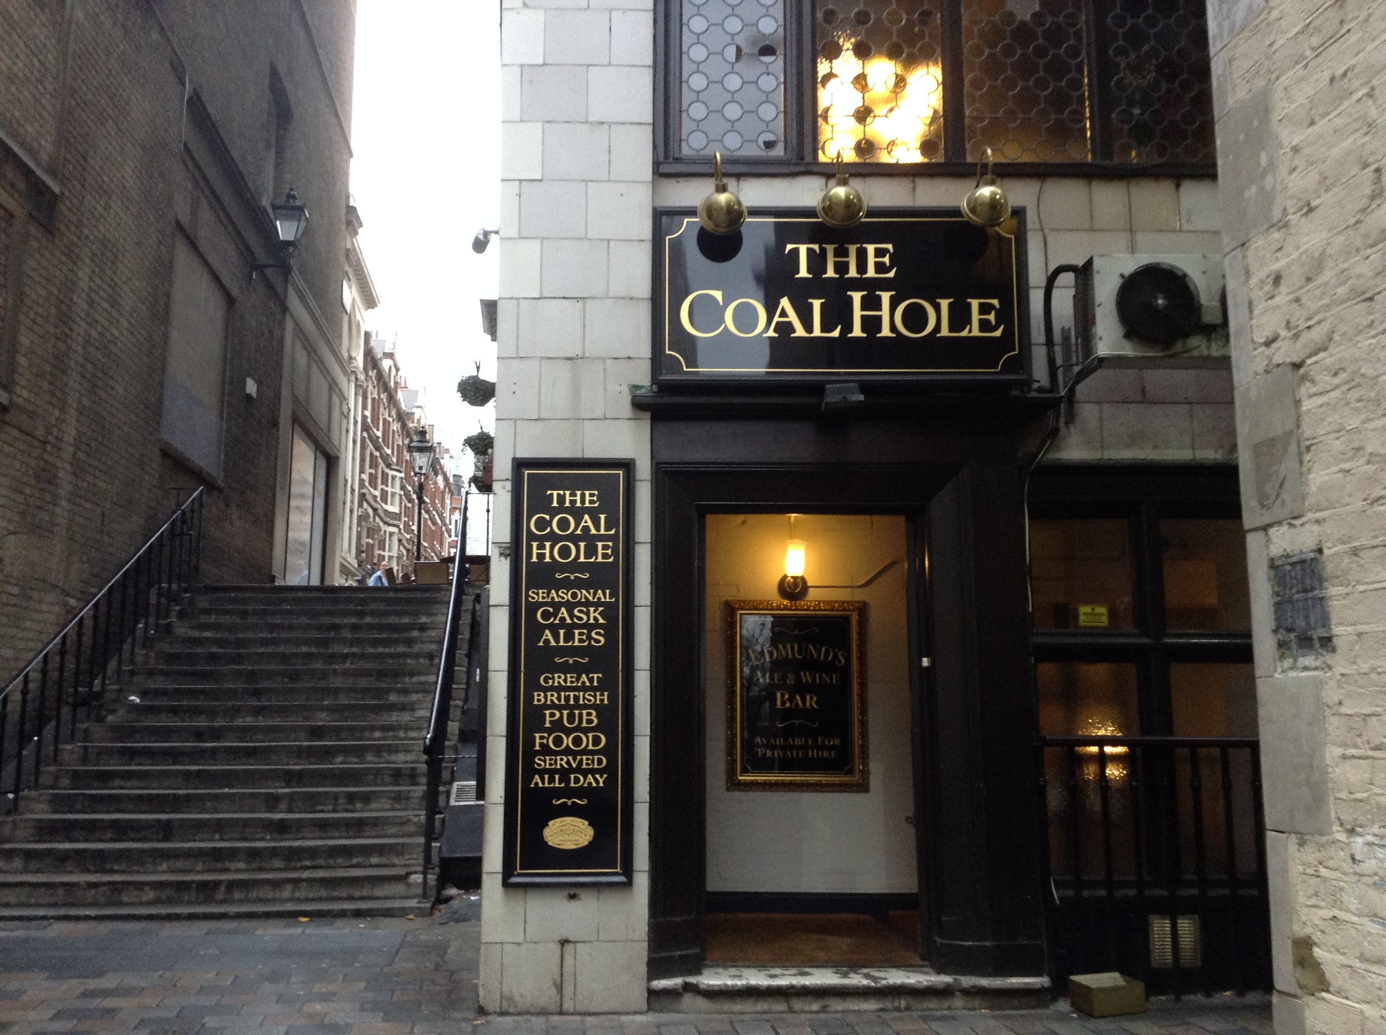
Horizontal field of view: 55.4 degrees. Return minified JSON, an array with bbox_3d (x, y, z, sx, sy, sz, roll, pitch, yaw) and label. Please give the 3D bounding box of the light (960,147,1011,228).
[{"bbox_3d":[1.501,-1.714,6.899,0.245,0.475,0.455,0,-9,0],"label":"light"}]

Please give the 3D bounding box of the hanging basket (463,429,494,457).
[{"bbox_3d":[-3.002,-1.049,18.801,0.500,0.394,0.500,0,-9,0],"label":"hanging basket"}]

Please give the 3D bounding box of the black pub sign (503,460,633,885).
[{"bbox_3d":[-0.597,0.739,6.509,0.614,2.078,0.055,0,-9,0],"label":"black pub sign"}]

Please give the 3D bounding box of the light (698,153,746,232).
[{"bbox_3d":[0.148,-1.683,6.898,0.245,0.480,0.455,0,-9,0],"label":"light"}]

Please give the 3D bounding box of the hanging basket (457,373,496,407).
[{"bbox_3d":[-2.597,-1.531,15.940,0.500,0.417,0.500,0,-9,0],"label":"hanging basket"}]

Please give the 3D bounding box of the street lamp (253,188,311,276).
[{"bbox_3d":[-5.358,-3.708,17.202,0.707,1.154,0.440,1,-9,-6],"label":"street lamp"}]

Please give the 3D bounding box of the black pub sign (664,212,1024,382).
[{"bbox_3d":[0.781,-1.161,6.969,1.966,0.960,0.090,0,-9,0],"label":"black pub sign"}]

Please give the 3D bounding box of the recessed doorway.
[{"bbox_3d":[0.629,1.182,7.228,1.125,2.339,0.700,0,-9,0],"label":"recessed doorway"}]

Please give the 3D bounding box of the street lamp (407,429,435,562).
[{"bbox_3d":[-5.056,0.184,24.281,0.460,3.700,0.460,0,-9,0],"label":"street lamp"}]

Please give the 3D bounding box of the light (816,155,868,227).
[{"bbox_3d":[0.765,-1.697,6.899,0.245,0.439,0.455,0,-9,0],"label":"light"}]

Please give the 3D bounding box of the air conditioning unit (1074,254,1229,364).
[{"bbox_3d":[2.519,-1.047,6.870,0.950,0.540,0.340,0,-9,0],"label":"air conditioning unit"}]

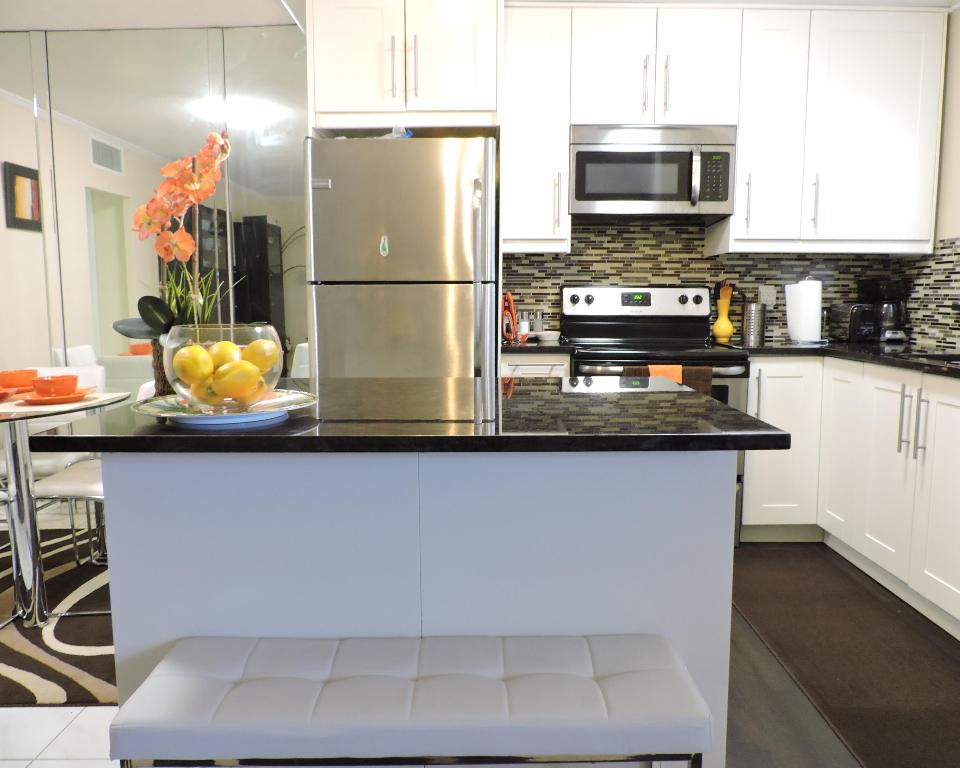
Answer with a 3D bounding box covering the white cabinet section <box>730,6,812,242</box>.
[{"bbox_3d":[1.327,-1.189,3.406,0.308,1.012,0.360,0,7,0],"label":"white cabinet section"}]

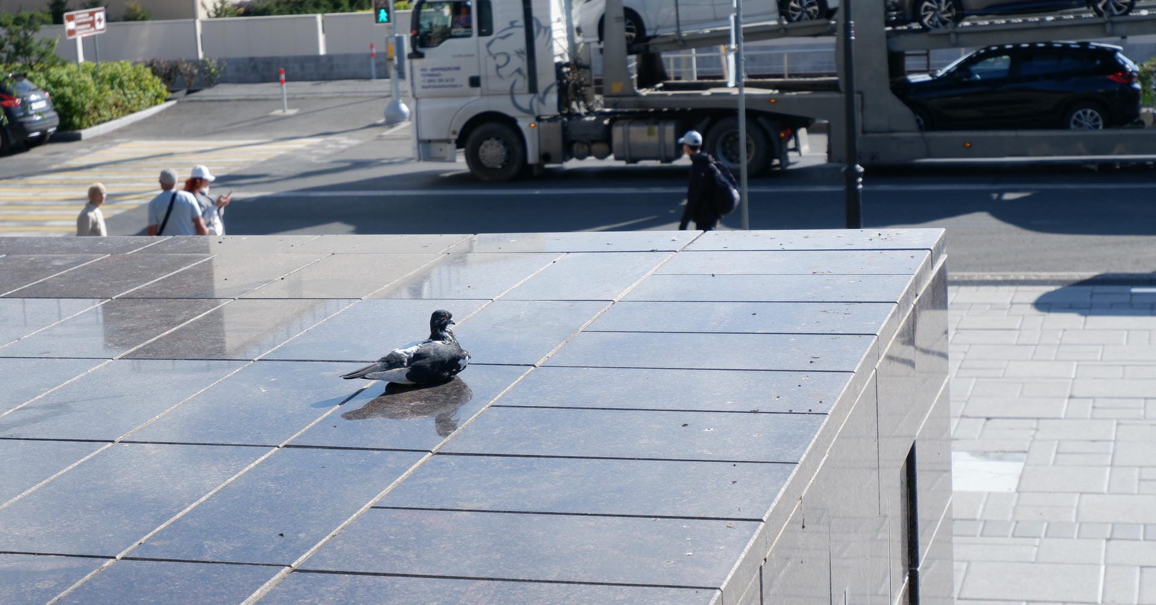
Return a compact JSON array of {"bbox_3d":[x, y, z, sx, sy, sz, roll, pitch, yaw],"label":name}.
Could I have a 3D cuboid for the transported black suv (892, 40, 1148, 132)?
[{"bbox_3d":[6.551,-3.197,32.011,4.370,1.526,1.824,0,9,20],"label":"transported black suv"}]

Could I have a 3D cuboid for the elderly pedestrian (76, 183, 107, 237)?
[{"bbox_3d":[-4.698,-0.375,20.320,0.330,1.580,0.460,-8,10,-30],"label":"elderly pedestrian"}]

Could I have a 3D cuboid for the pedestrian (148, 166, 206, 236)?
[{"bbox_3d":[-3.873,-0.466,20.327,0.560,1.680,0.360,-1,9,10],"label":"pedestrian"}]

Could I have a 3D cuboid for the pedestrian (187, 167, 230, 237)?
[{"bbox_3d":[-3.617,-0.534,20.524,0.450,1.640,0.460,-5,9,-12],"label":"pedestrian"}]

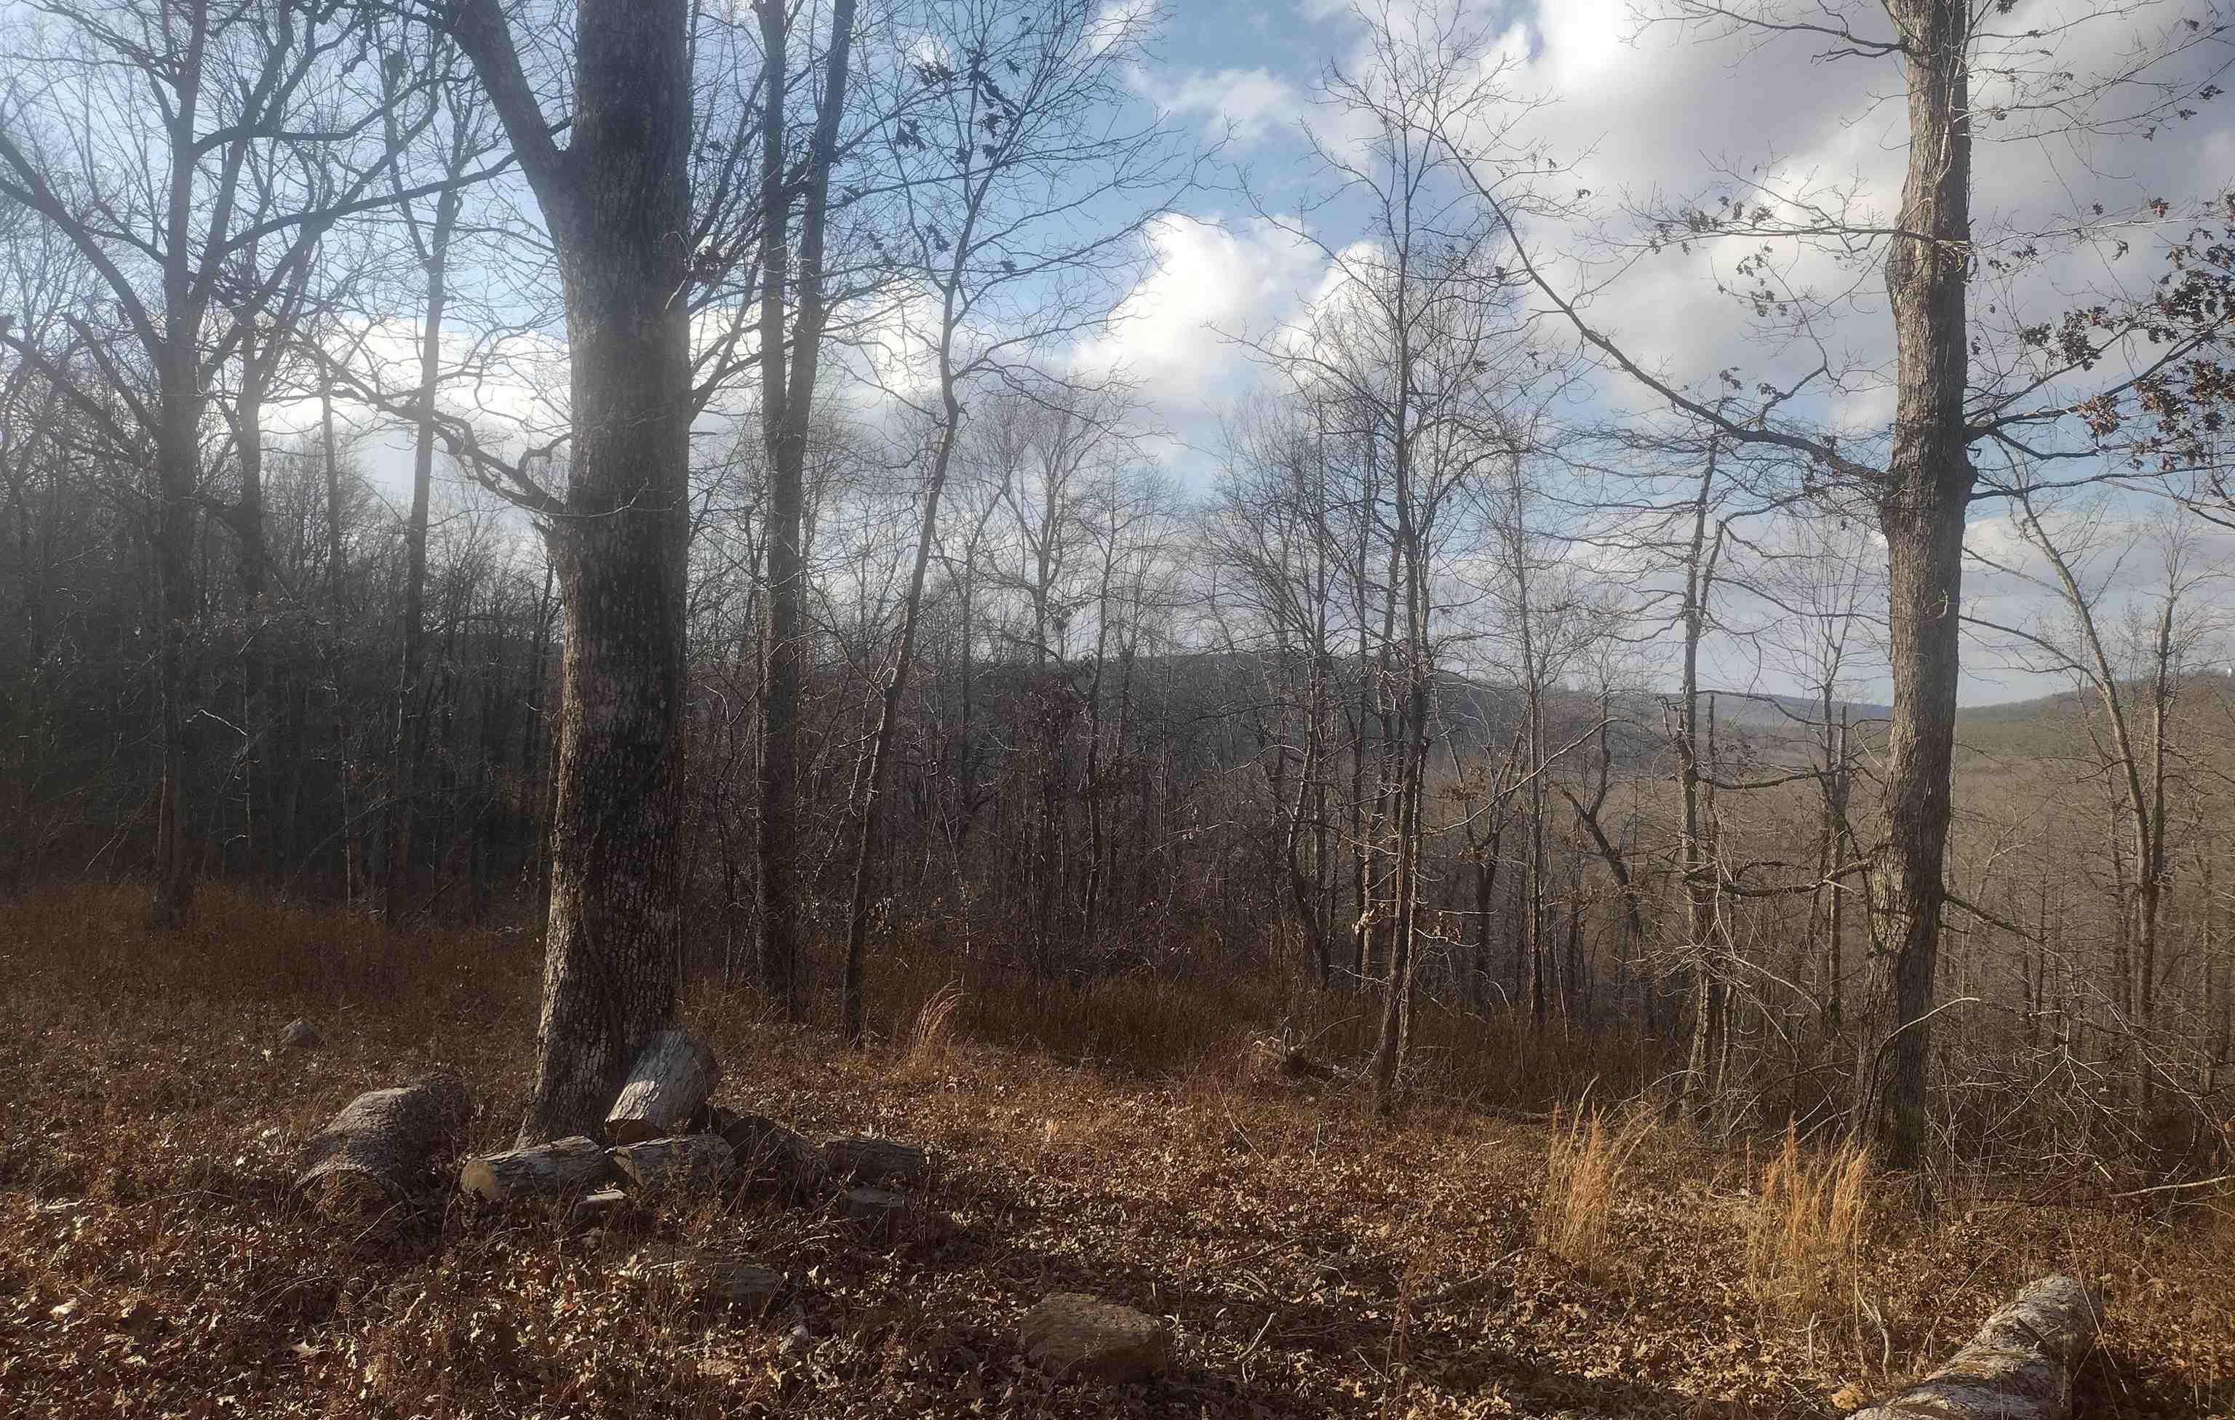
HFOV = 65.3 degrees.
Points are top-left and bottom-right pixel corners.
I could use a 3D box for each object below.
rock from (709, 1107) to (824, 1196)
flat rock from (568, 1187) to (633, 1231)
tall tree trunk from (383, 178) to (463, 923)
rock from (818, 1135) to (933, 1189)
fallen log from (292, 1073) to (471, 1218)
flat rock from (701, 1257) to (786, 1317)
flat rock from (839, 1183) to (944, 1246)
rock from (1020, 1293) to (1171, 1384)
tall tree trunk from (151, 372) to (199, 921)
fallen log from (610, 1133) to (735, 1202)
[{"bbox_3d":[-1.105,1.402,5.500,0.320,0.220,0.300,1,-1,18],"label":"rock"},{"bbox_3d":[-1.520,1.469,5.100,0.180,0.100,0.140,2,-1,-11],"label":"flat rock"},{"bbox_3d":[-4.977,-1.133,12.500,0.320,5.300,0.300,2,-1,0],"label":"tall tree trunk"},{"bbox_3d":[-0.853,1.593,6.150,0.370,0.150,0.240,1,0,-8],"label":"rock"},{"bbox_3d":[-2.090,1.310,4.980,0.360,0.340,0.850,2,-1,-12],"label":"fallen log"},{"bbox_3d":[-0.967,1.494,4.500,0.230,0.110,0.200,2,-1,-6],"label":"flat rock"},{"bbox_3d":[-0.674,1.508,5.200,0.310,0.130,0.200,2,-1,-6],"label":"flat rock"},{"bbox_3d":[-0.051,1.480,4.100,0.340,0.150,0.220,2,-1,-9],"label":"rock"},{"bbox_3d":[-6.490,-0.439,12.000,0.270,3.880,0.270,2,-1,0],"label":"tall tree trunk"},{"bbox_3d":[-1.546,1.583,6.050,0.380,0.200,0.220,1,0,-28],"label":"fallen log"}]

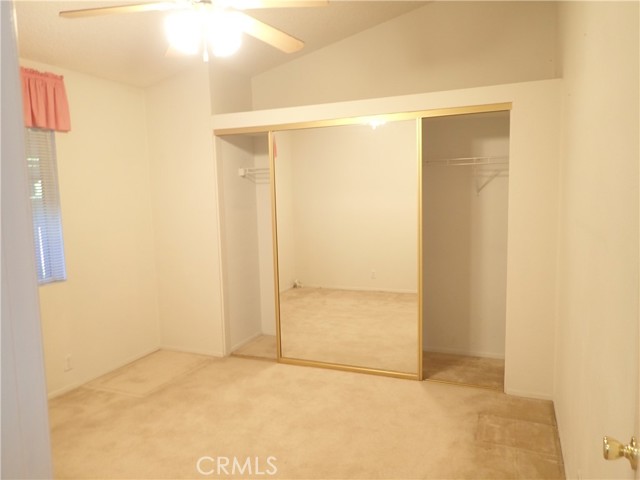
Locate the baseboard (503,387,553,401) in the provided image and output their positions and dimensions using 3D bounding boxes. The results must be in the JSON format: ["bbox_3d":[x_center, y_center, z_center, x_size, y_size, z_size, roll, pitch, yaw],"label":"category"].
[{"bbox_3d":[1.497,1.102,3.318,0.315,0.045,0.013,1,6,23],"label":"baseboard"}]

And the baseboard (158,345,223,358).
[{"bbox_3d":[-1.234,1.069,4.435,0.733,0.045,0.013,1,6,23],"label":"baseboard"}]

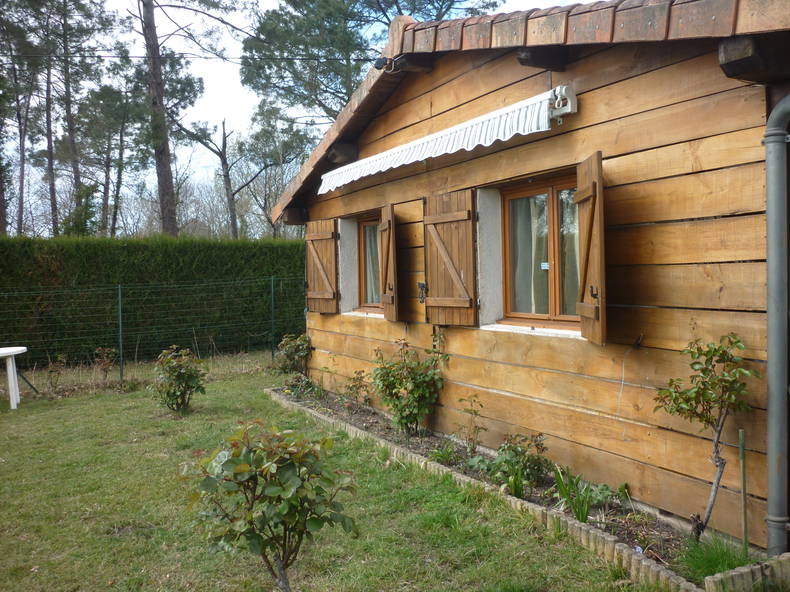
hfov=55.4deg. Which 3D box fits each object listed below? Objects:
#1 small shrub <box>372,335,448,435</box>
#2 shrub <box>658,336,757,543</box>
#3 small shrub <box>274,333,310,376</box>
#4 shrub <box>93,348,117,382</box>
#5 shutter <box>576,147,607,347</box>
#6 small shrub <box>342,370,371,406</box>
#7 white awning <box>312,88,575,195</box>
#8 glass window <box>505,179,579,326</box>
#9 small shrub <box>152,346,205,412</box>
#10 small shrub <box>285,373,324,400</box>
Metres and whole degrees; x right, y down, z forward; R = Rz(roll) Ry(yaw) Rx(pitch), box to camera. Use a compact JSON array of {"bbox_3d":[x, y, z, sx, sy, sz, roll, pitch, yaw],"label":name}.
[{"bbox_3d":[0.170,0.832,7.085,0.540,0.906,0.600,-2,2,-26],"label":"small shrub"},{"bbox_3d":[1.628,0.779,4.092,0.420,1.129,0.480,-2,2,-26],"label":"shrub"},{"bbox_3d":[-1.654,0.929,11.963,0.540,0.622,0.560,-2,2,-26],"label":"small shrub"},{"bbox_3d":[-4.455,1.045,11.549,0.360,0.527,0.360,-2,2,-26],"label":"shrub"},{"bbox_3d":[1.252,-0.290,4.867,0.055,1.180,0.631,-1,2,3],"label":"shutter"},{"bbox_3d":[-0.474,1.070,8.735,0.280,0.380,0.300,-2,2,-26],"label":"small shrub"},{"bbox_3d":[0.167,-1.310,7.079,0.256,0.298,4.412,-2,2,-26],"label":"white awning"},{"bbox_3d":[1.282,-0.327,5.896,0.100,1.135,1.313,-2,2,-26],"label":"glass window"},{"bbox_3d":[-2.599,0.976,9.066,0.580,0.749,0.600,-2,2,-26],"label":"small shrub"},{"bbox_3d":[-1.131,1.104,9.366,0.420,0.301,0.480,-2,2,-26],"label":"small shrub"}]

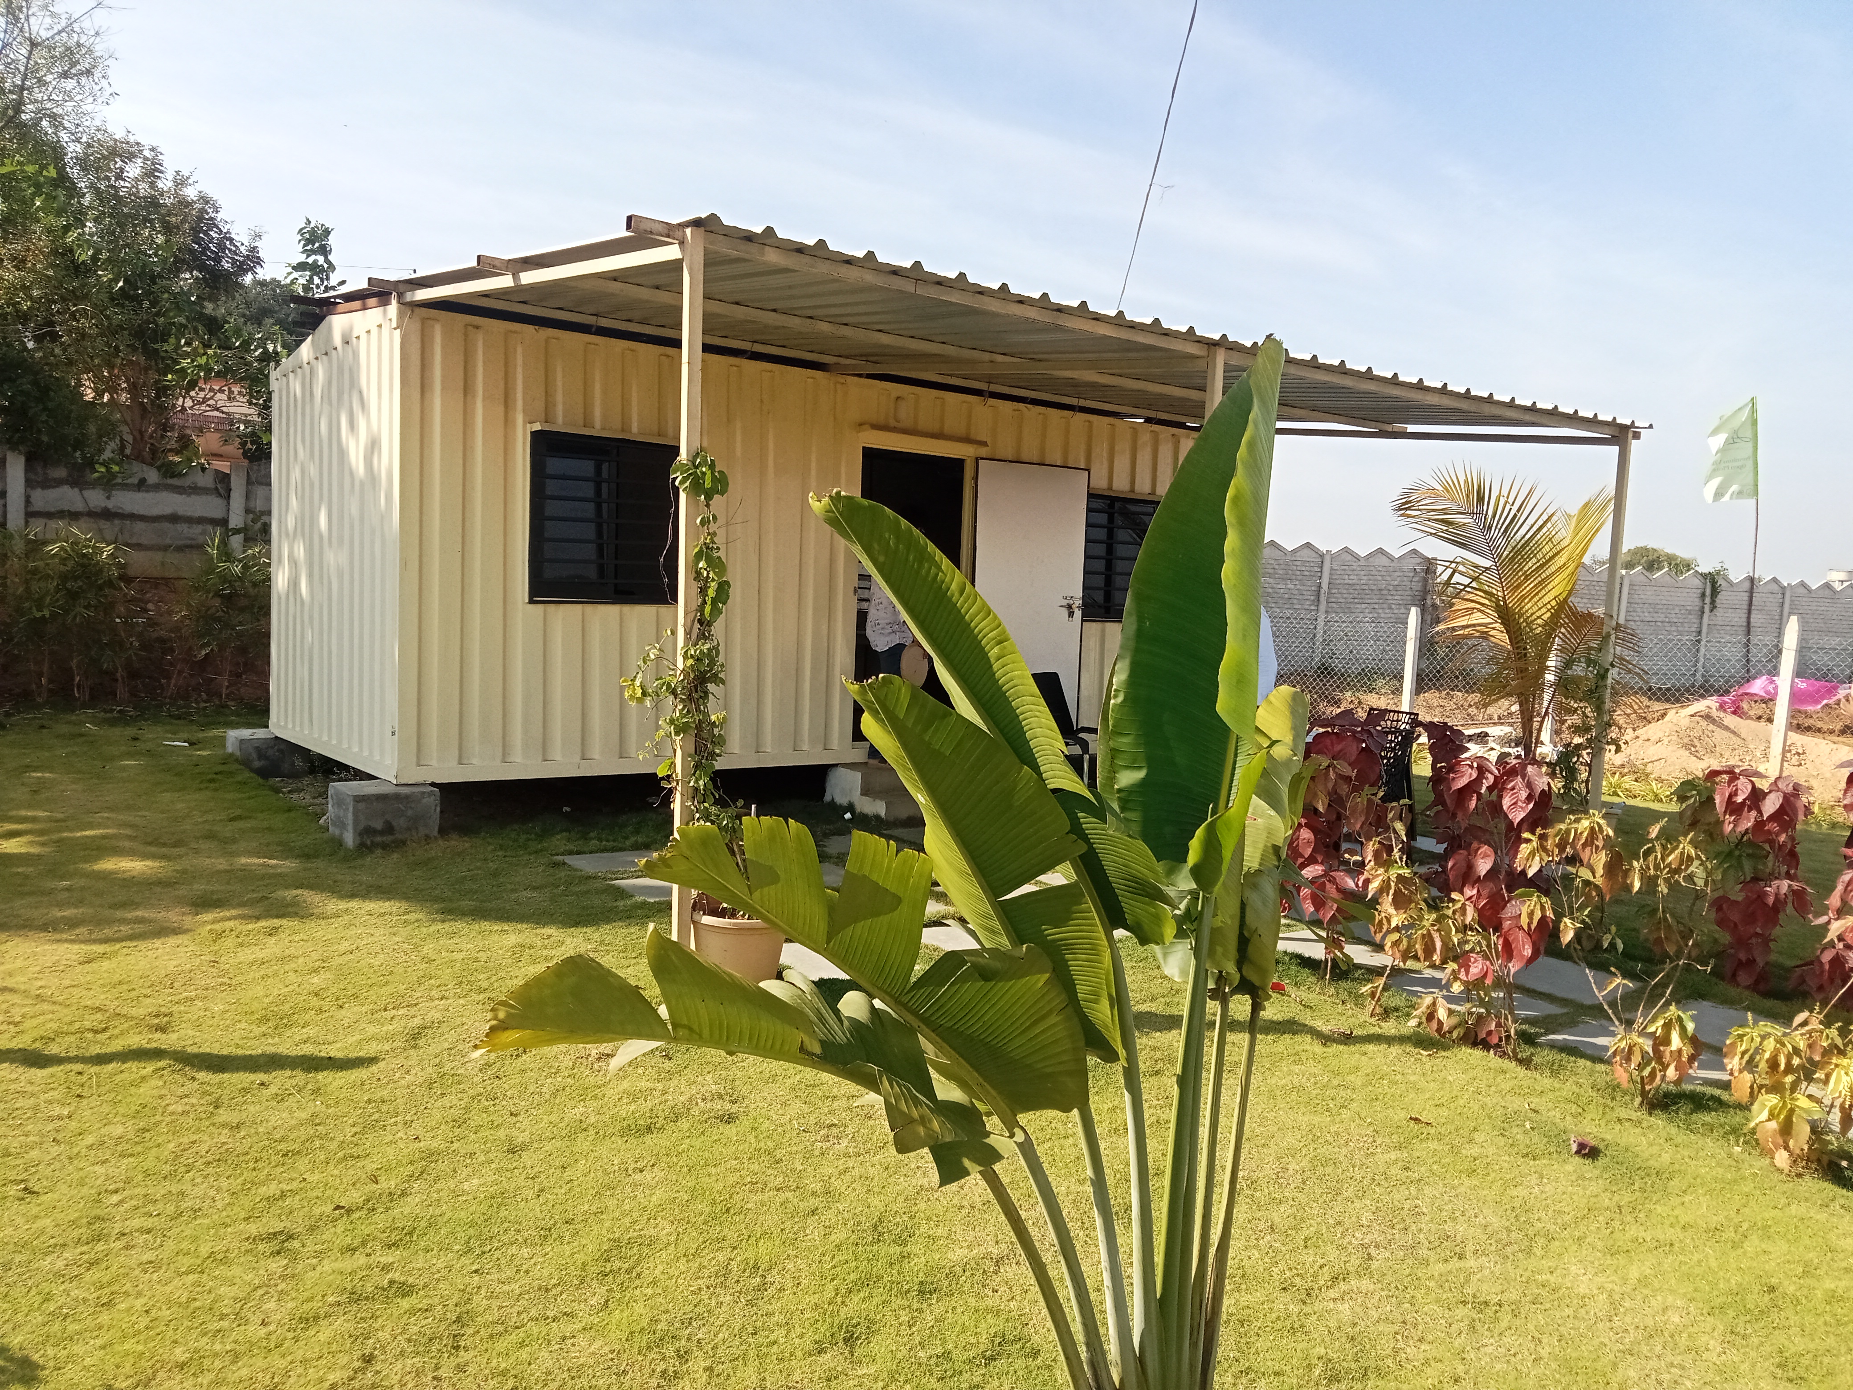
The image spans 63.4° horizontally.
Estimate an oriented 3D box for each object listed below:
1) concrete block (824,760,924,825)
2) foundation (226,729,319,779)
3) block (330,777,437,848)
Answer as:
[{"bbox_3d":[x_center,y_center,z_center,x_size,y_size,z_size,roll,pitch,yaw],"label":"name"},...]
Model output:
[{"bbox_3d":[0.043,0.638,10.310,1.350,0.290,0.720,-1,4,-39],"label":"concrete block"},{"bbox_3d":[-4.849,0.449,11.110,0.540,0.300,0.560,-1,4,-41],"label":"foundation"},{"bbox_3d":[-3.020,0.646,8.340,0.465,0.290,0.530,-1,4,-39],"label":"block"}]

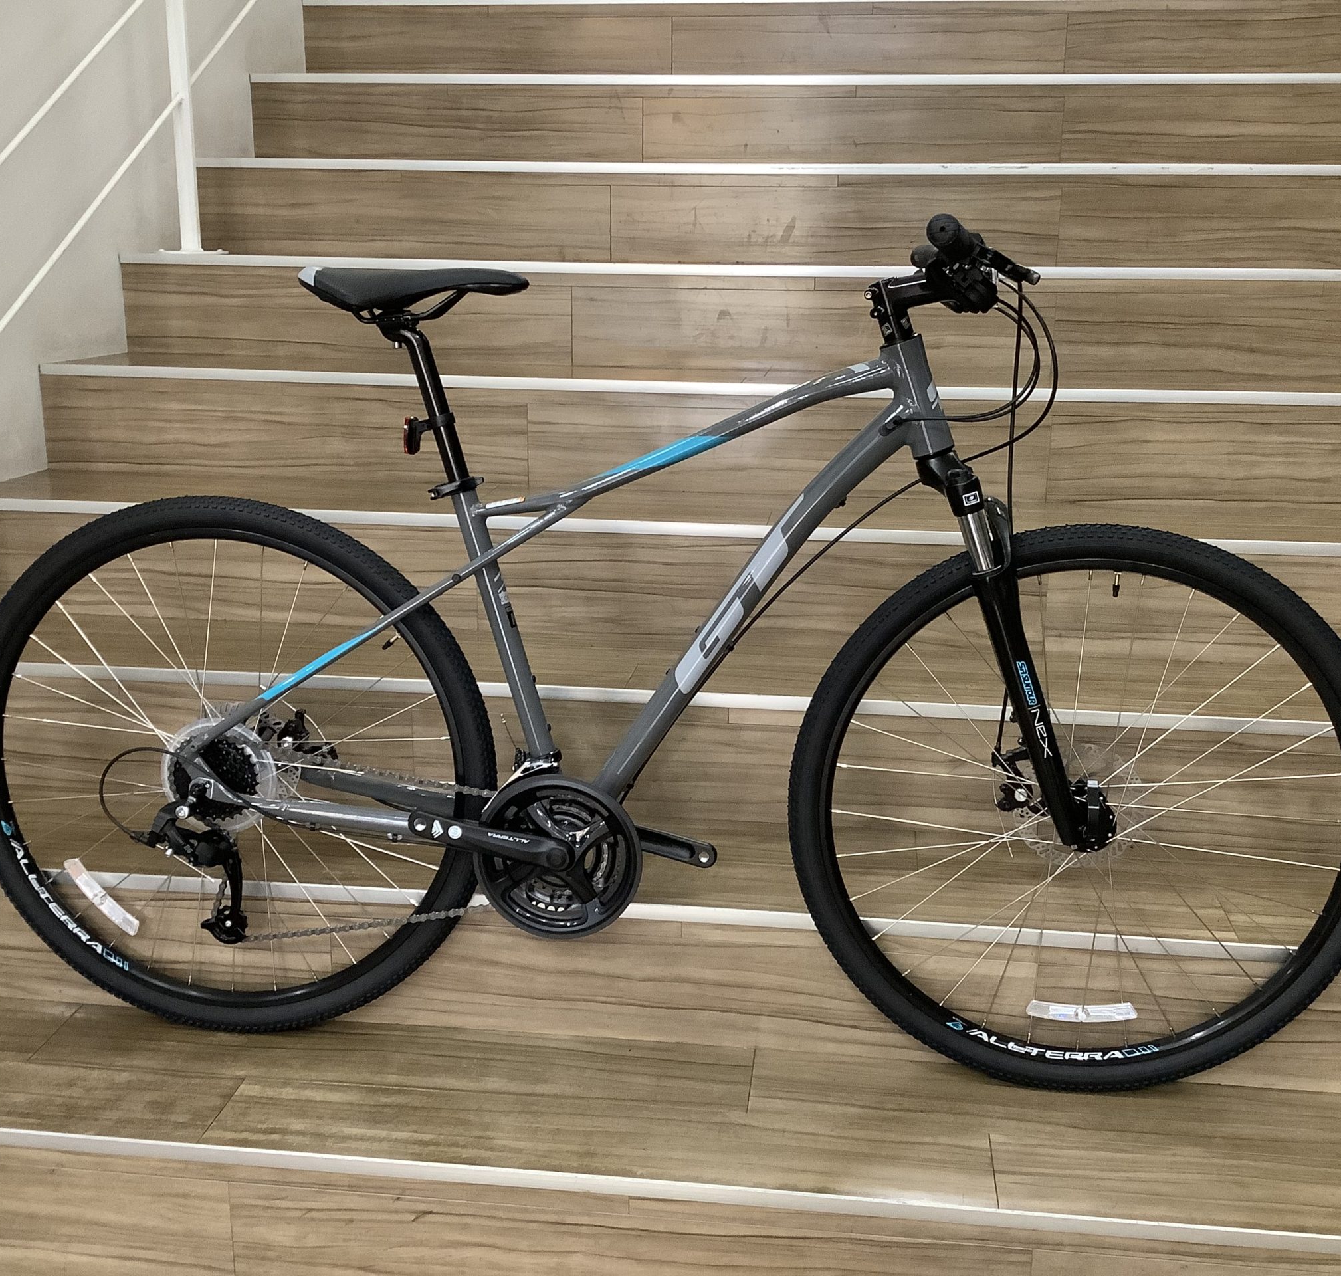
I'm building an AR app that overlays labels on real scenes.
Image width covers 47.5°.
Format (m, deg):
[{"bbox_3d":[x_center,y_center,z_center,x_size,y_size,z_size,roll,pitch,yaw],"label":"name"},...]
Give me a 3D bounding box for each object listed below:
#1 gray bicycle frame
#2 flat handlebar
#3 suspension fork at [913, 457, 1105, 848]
[{"bbox_3d":[-0.131,-0.045,1.824,0.910,0.637,0.155,2,12,6],"label":"gray bicycle frame"},{"bbox_3d":[0.328,-0.415,1.694,0.130,0.085,0.670,3,12,8],"label":"flat handlebar"},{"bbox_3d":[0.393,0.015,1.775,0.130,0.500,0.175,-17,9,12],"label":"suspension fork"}]

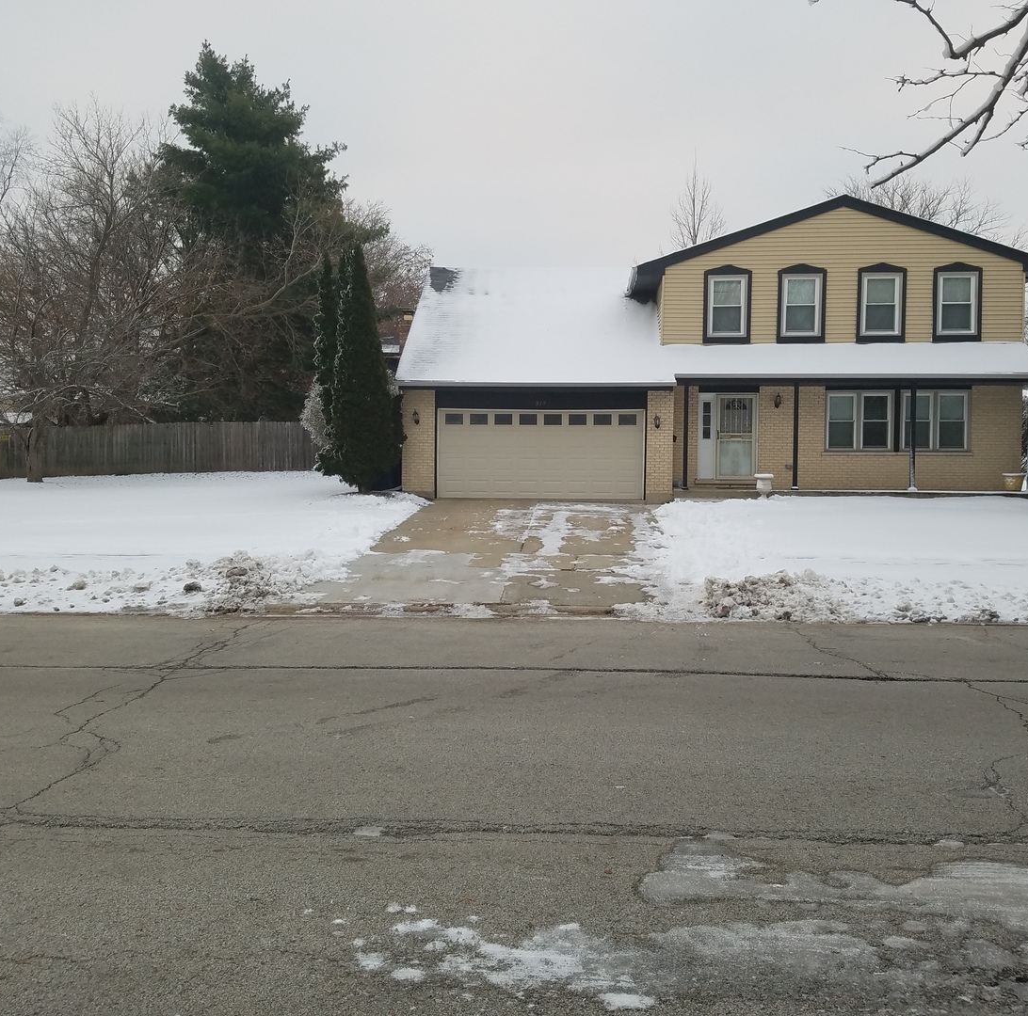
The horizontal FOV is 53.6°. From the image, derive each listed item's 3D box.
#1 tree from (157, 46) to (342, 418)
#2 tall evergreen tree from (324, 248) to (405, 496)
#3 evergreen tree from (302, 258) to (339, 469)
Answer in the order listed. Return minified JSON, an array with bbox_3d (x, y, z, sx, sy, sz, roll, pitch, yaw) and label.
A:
[{"bbox_3d":[-11.527,-11.034,44.620,8.100,18.960,8.000,1,2,5],"label":"tree"},{"bbox_3d":[-3.499,-3.247,23.607,1.950,5.710,1.900,1,2,5],"label":"tall evergreen tree"},{"bbox_3d":[-4.575,-3.400,24.903,1.250,5.650,1.250,1,2,5],"label":"evergreen tree"}]

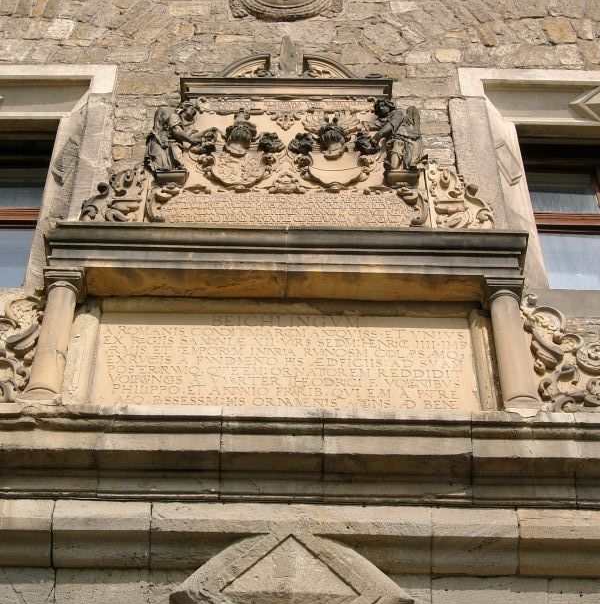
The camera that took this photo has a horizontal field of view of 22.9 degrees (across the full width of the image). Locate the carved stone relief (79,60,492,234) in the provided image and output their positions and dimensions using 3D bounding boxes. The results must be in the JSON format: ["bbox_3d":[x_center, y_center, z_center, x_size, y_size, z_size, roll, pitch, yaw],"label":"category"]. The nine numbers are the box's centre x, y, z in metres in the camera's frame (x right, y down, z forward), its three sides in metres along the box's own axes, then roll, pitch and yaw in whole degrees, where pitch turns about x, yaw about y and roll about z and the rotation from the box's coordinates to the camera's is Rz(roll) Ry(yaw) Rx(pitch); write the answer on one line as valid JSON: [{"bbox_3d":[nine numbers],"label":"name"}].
[{"bbox_3d":[-0.059,-0.894,7.896,2.061,1.958,0.225,1,-50,-1],"label":"carved stone relief"}]

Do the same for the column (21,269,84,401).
[{"bbox_3d":[-1.090,0.194,6.557,0.191,0.886,0.189,1,-50,-1],"label":"column"}]

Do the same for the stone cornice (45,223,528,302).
[{"bbox_3d":[-0.061,-0.161,6.993,2.295,0.243,0.261,1,-50,-1],"label":"stone cornice"}]

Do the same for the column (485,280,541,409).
[{"bbox_3d":[0.936,0.231,6.581,0.191,0.886,0.189,1,-50,-1],"label":"column"}]

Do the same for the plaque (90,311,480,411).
[{"bbox_3d":[-0.063,0.279,6.648,1.732,0.725,0.103,1,-50,-1],"label":"plaque"}]

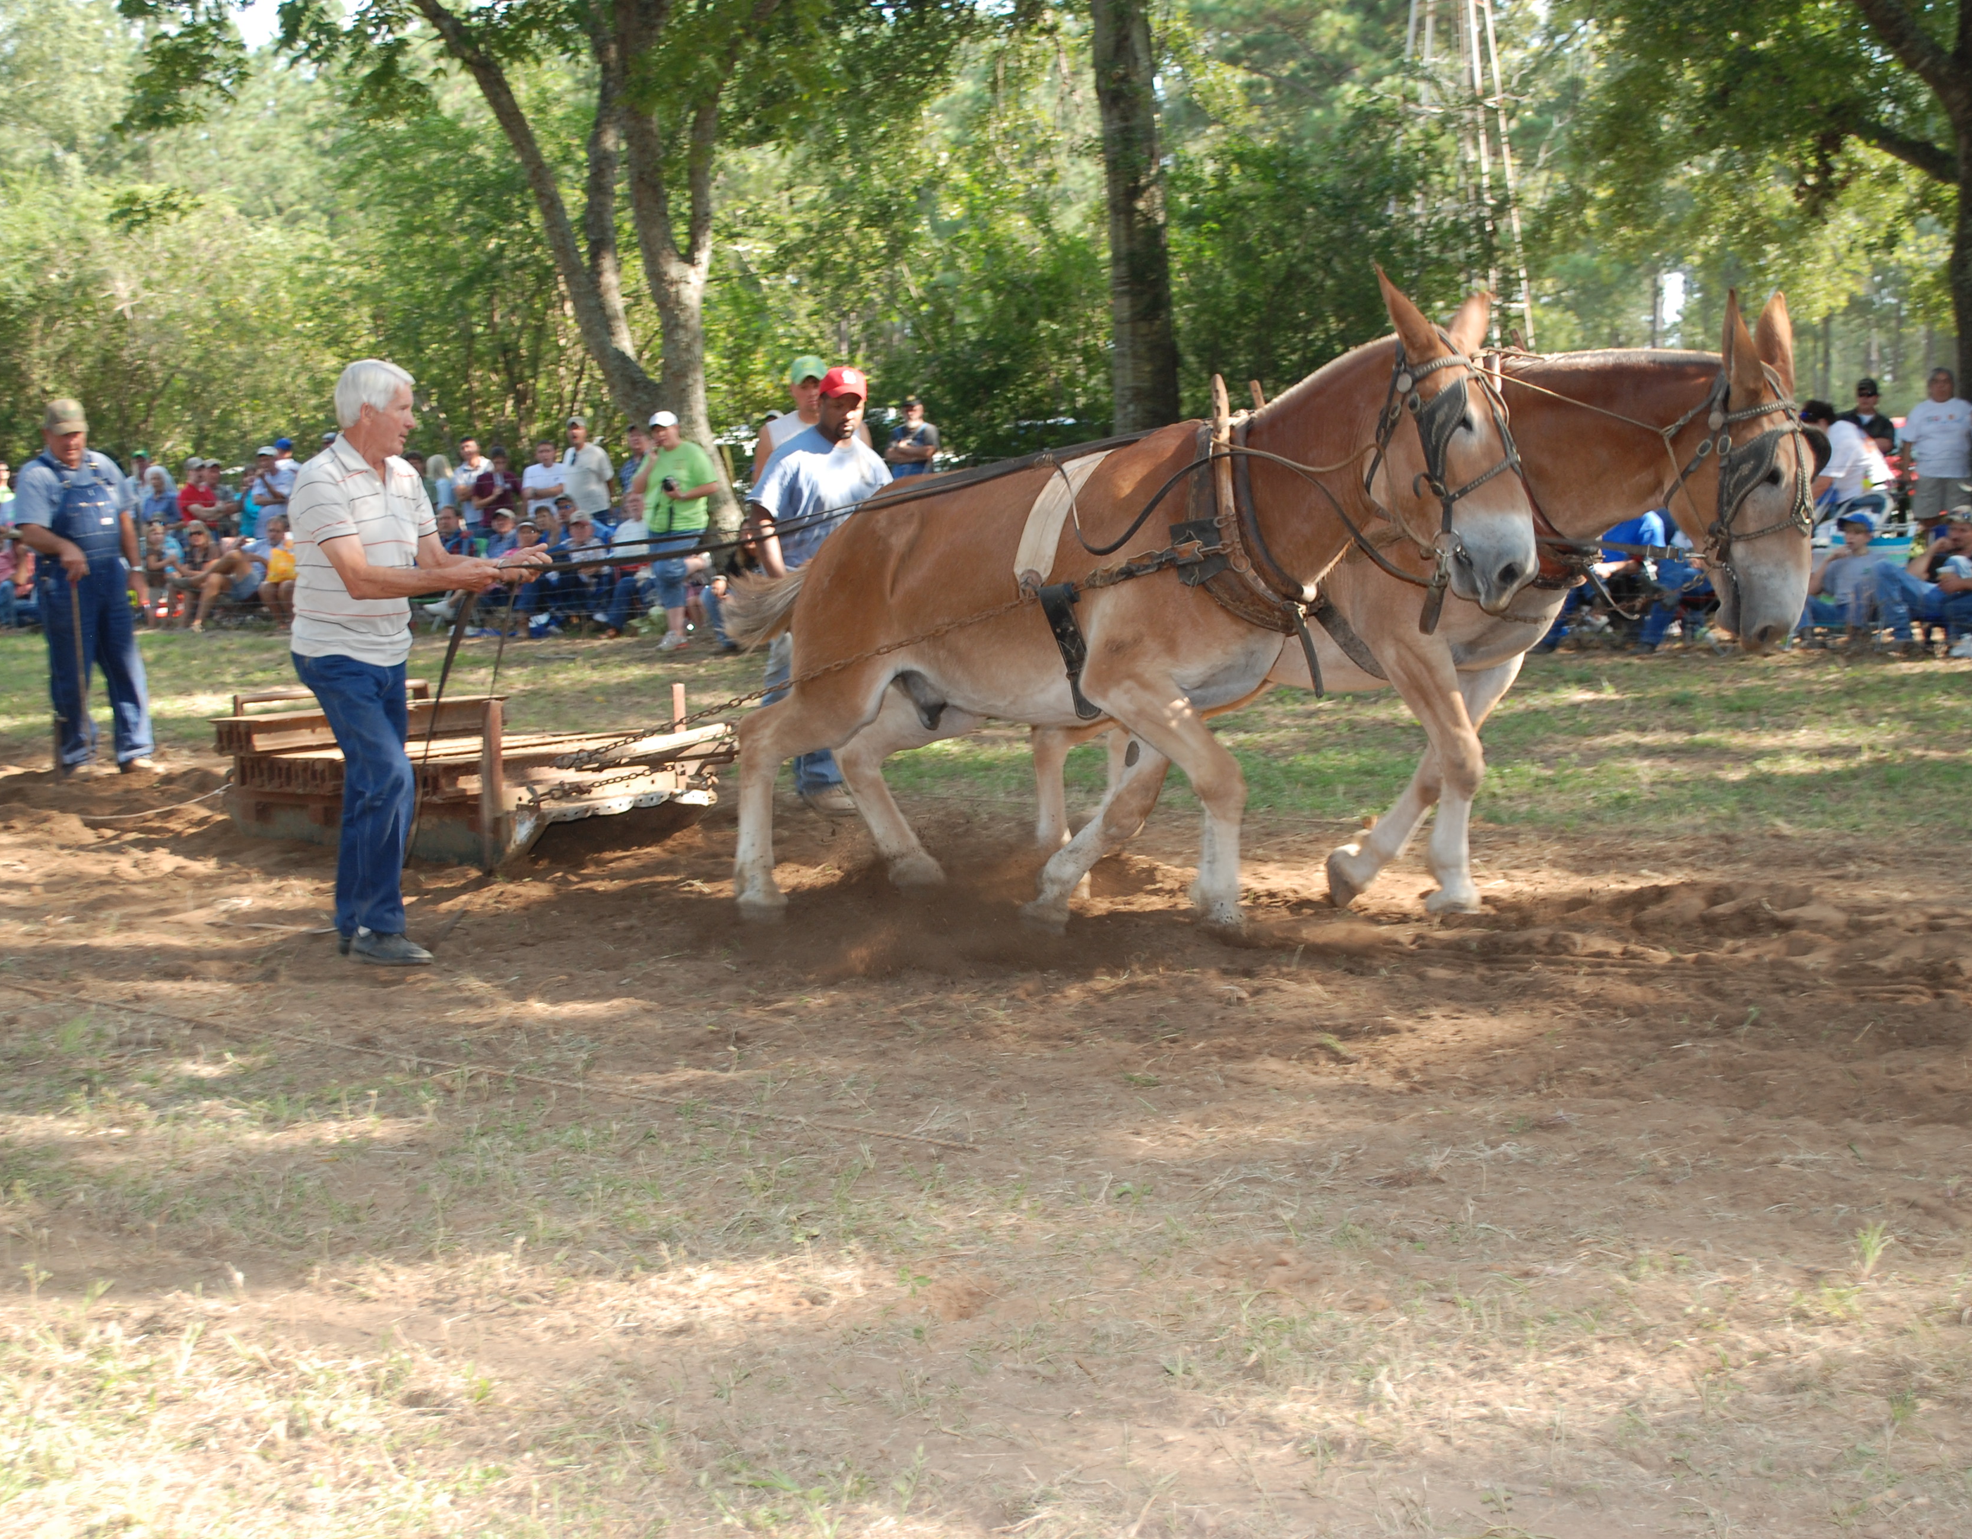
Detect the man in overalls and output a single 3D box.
[{"bbox_3d":[-4.239,-0.853,14.408,0.440,1.755,0.600,4,9,43],"label":"man in overalls"}]

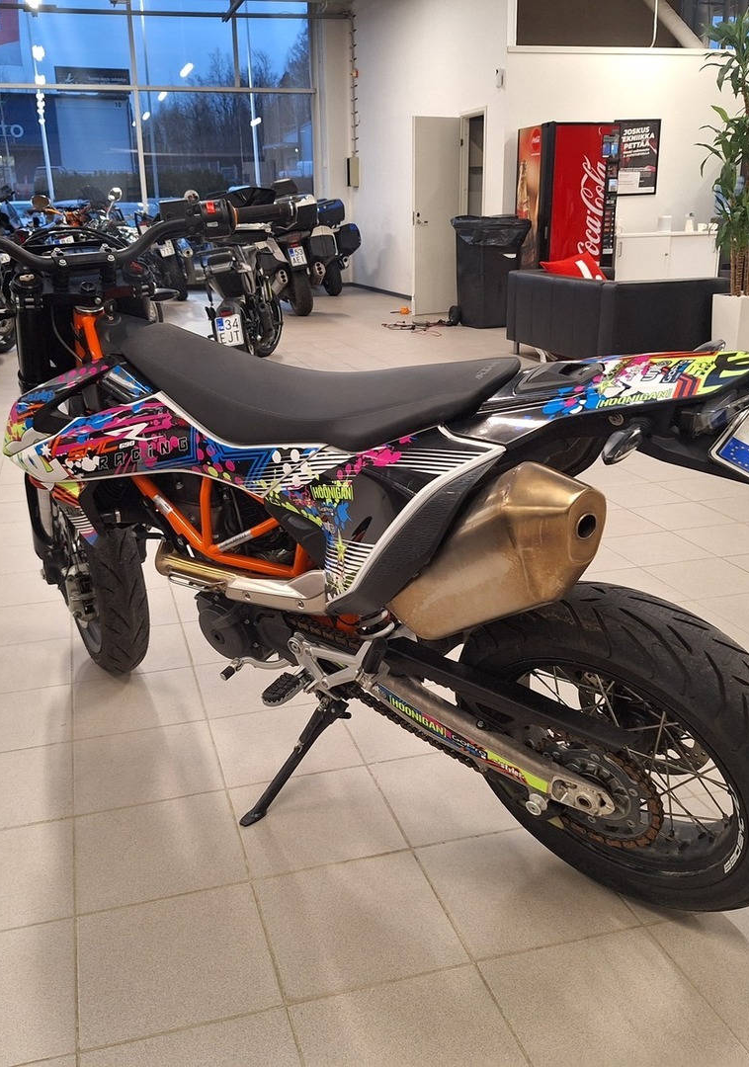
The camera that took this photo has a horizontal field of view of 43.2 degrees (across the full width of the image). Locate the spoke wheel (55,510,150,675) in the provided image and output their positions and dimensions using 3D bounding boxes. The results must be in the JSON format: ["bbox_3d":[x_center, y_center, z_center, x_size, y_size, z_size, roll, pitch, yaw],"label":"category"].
[{"bbox_3d":[-0.726,0.079,2.443,0.122,0.600,0.600,-14,27,-22],"label":"spoke wheel"}]

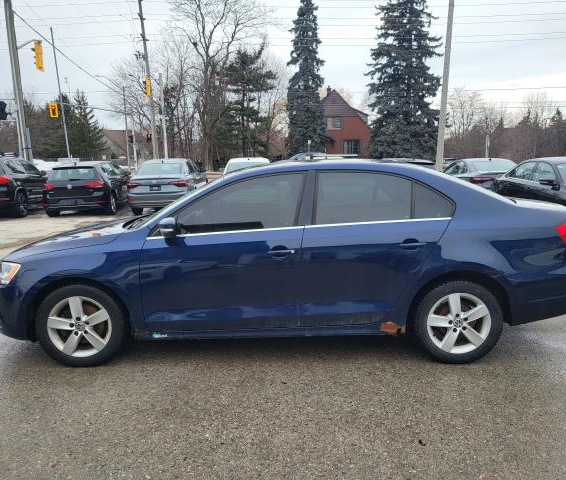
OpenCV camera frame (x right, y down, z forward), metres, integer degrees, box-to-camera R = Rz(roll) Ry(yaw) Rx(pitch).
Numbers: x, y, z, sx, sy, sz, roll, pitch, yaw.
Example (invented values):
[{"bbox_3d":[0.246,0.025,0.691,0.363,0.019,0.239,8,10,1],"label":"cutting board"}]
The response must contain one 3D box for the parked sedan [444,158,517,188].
[{"bbox_3d":[6.513,-1.862,15.348,1.820,1.460,4.700,0,12,-1],"label":"parked sedan"}]

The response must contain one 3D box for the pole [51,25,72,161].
[{"bbox_3d":[-17.683,-11.180,38.527,0.270,11.000,0.270,-4,11,1],"label":"pole"}]

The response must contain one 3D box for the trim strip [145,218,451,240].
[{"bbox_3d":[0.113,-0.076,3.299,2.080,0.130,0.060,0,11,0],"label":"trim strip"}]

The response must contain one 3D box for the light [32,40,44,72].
[{"bbox_3d":[-9.935,-7.444,19.500,0.420,1.150,0.500,2,12,8],"label":"light"}]

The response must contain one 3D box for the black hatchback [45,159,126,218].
[{"bbox_3d":[-5.840,-1.660,14.900,1.800,1.450,4.260,-2,11,-6],"label":"black hatchback"}]

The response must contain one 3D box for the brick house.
[{"bbox_3d":[5.589,-12.062,52.667,7.500,8.400,8.500,0,11,0],"label":"brick house"}]

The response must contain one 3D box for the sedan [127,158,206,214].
[{"bbox_3d":[-3.536,-1.765,14.807,1.800,1.460,4.700,-1,12,-4],"label":"sedan"}]

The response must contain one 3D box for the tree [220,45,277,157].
[{"bbox_3d":[-3.157,-12.187,44.469,5.800,11.100,5.800,0,11,0],"label":"tree"}]

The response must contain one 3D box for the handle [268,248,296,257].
[{"bbox_3d":[-0.010,0.084,3.230,0.185,0.045,0.050,0,12,-1],"label":"handle"}]

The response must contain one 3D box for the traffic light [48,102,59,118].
[{"bbox_3d":[-17.165,-9.668,36.000,0.620,1.150,0.400,-3,12,-12],"label":"traffic light"}]

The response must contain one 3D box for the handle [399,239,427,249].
[{"bbox_3d":[0.882,0.029,3.240,0.190,0.045,0.050,0,12,-1],"label":"handle"}]

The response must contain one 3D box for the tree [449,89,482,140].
[{"bbox_3d":[21.060,-13.016,56.582,5.200,9.200,5.200,0,11,0],"label":"tree"}]

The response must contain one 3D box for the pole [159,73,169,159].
[{"bbox_3d":[-8.998,-8.922,36.500,0.270,7.800,0.270,0,12,0],"label":"pole"}]

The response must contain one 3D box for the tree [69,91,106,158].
[{"bbox_3d":[-20.077,-11.118,48.733,4.800,7.800,4.800,0,11,0],"label":"tree"}]

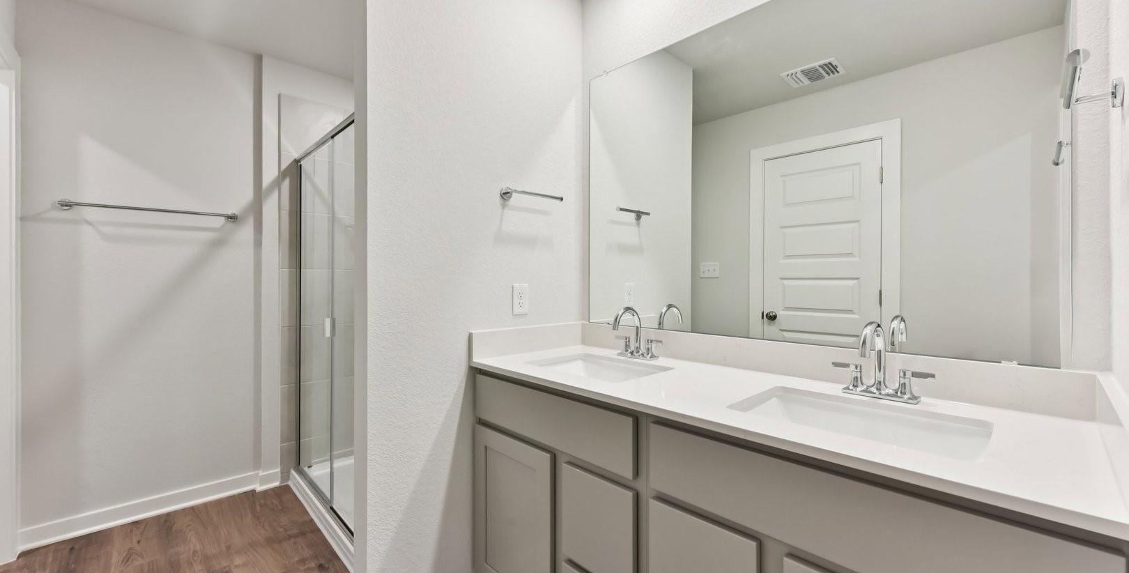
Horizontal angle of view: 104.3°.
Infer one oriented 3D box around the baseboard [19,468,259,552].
[{"bbox_3d":[-2.056,1.100,2.196,0.848,0.083,0.026,0,1,-44],"label":"baseboard"}]

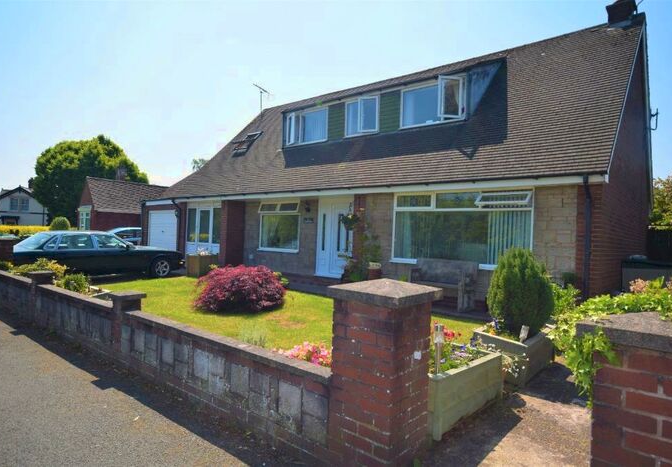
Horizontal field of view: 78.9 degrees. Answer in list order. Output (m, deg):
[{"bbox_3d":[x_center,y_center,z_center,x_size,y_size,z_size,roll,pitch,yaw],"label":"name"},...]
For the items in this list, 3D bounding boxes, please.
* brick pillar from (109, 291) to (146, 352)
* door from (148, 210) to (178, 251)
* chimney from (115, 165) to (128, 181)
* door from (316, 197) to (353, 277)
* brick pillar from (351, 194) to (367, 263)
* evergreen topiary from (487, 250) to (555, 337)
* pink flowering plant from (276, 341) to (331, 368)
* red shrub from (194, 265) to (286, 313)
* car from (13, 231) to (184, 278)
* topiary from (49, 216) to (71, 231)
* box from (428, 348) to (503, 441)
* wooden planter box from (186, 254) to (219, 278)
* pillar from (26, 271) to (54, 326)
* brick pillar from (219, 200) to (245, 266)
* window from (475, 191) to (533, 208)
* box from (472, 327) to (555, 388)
[{"bbox_3d":[-2.275,0.966,4.436,0.280,0.640,0.280,2,-1,39],"label":"brick pillar"},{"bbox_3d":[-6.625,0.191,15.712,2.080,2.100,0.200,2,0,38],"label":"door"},{"bbox_3d":[-14.865,-4.108,28.300,0.750,1.250,0.750,2,0,38],"label":"chimney"},{"bbox_3d":[-0.015,0.095,10.533,1.240,2.100,0.100,2,-1,39],"label":"door"},{"bbox_3d":[0.611,0.156,10.042,0.380,2.200,0.280,2,0,38],"label":"brick pillar"},{"bbox_3d":[1.919,0.592,4.273,0.640,0.930,0.640,2,-1,25],"label":"evergreen topiary"},{"bbox_3d":[-0.282,1.074,3.349,0.520,0.280,0.300,2,0,38],"label":"pink flowering plant"},{"bbox_3d":[-1.698,0.902,7.237,1.580,0.720,1.450,2,-1,0],"label":"red shrub"},{"bbox_3d":[-6.494,0.588,10.746,1.840,1.340,4.900,2,-1,34],"label":"car"},{"bbox_3d":[-11.139,-0.020,16.496,0.720,1.350,0.720,2,-1,35],"label":"topiary"},{"bbox_3d":[0.819,1.155,3.171,0.500,0.410,1.040,2,-1,44],"label":"box"},{"bbox_3d":[-4.128,1.018,12.640,0.540,0.640,0.580,2,0,38],"label":"wooden planter box"},{"bbox_3d":[-4.448,0.969,6.172,0.290,0.800,0.260,2,0,38],"label":"pillar"},{"bbox_3d":[-3.203,0.116,12.644,0.250,2.150,0.630,2,-1,39],"label":"brick pillar"},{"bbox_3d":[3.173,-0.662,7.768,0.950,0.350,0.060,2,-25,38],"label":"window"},{"bbox_3d":[2.011,1.300,4.579,0.560,0.400,1.030,2,0,43],"label":"box"}]

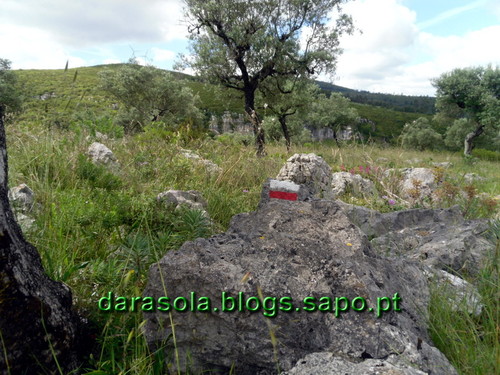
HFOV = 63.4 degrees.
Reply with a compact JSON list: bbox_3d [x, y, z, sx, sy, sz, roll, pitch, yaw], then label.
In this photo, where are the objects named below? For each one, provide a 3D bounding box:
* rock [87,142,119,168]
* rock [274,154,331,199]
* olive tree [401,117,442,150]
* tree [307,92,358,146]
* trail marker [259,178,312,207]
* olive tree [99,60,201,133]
[{"bbox_3d":[-3.283,-0.701,9.000,0.700,0.570,0.600,0,8,0],"label":"rock"},{"bbox_3d":[0.606,-0.122,4.500,0.610,0.520,0.520,0,8,0],"label":"rock"},{"bbox_3d":[8.906,-2.804,21.000,2.150,1.750,2.000,0,8,0],"label":"olive tree"},{"bbox_3d":[4.488,-3.645,22.000,2.800,3.000,2.700,0,8,0],"label":"tree"},{"bbox_3d":[0.202,0.028,2.300,0.280,0.150,0.120,1,8,5],"label":"trail marker"},{"bbox_3d":[-4.349,-3.895,17.500,4.300,3.200,4.000,0,8,0],"label":"olive tree"}]

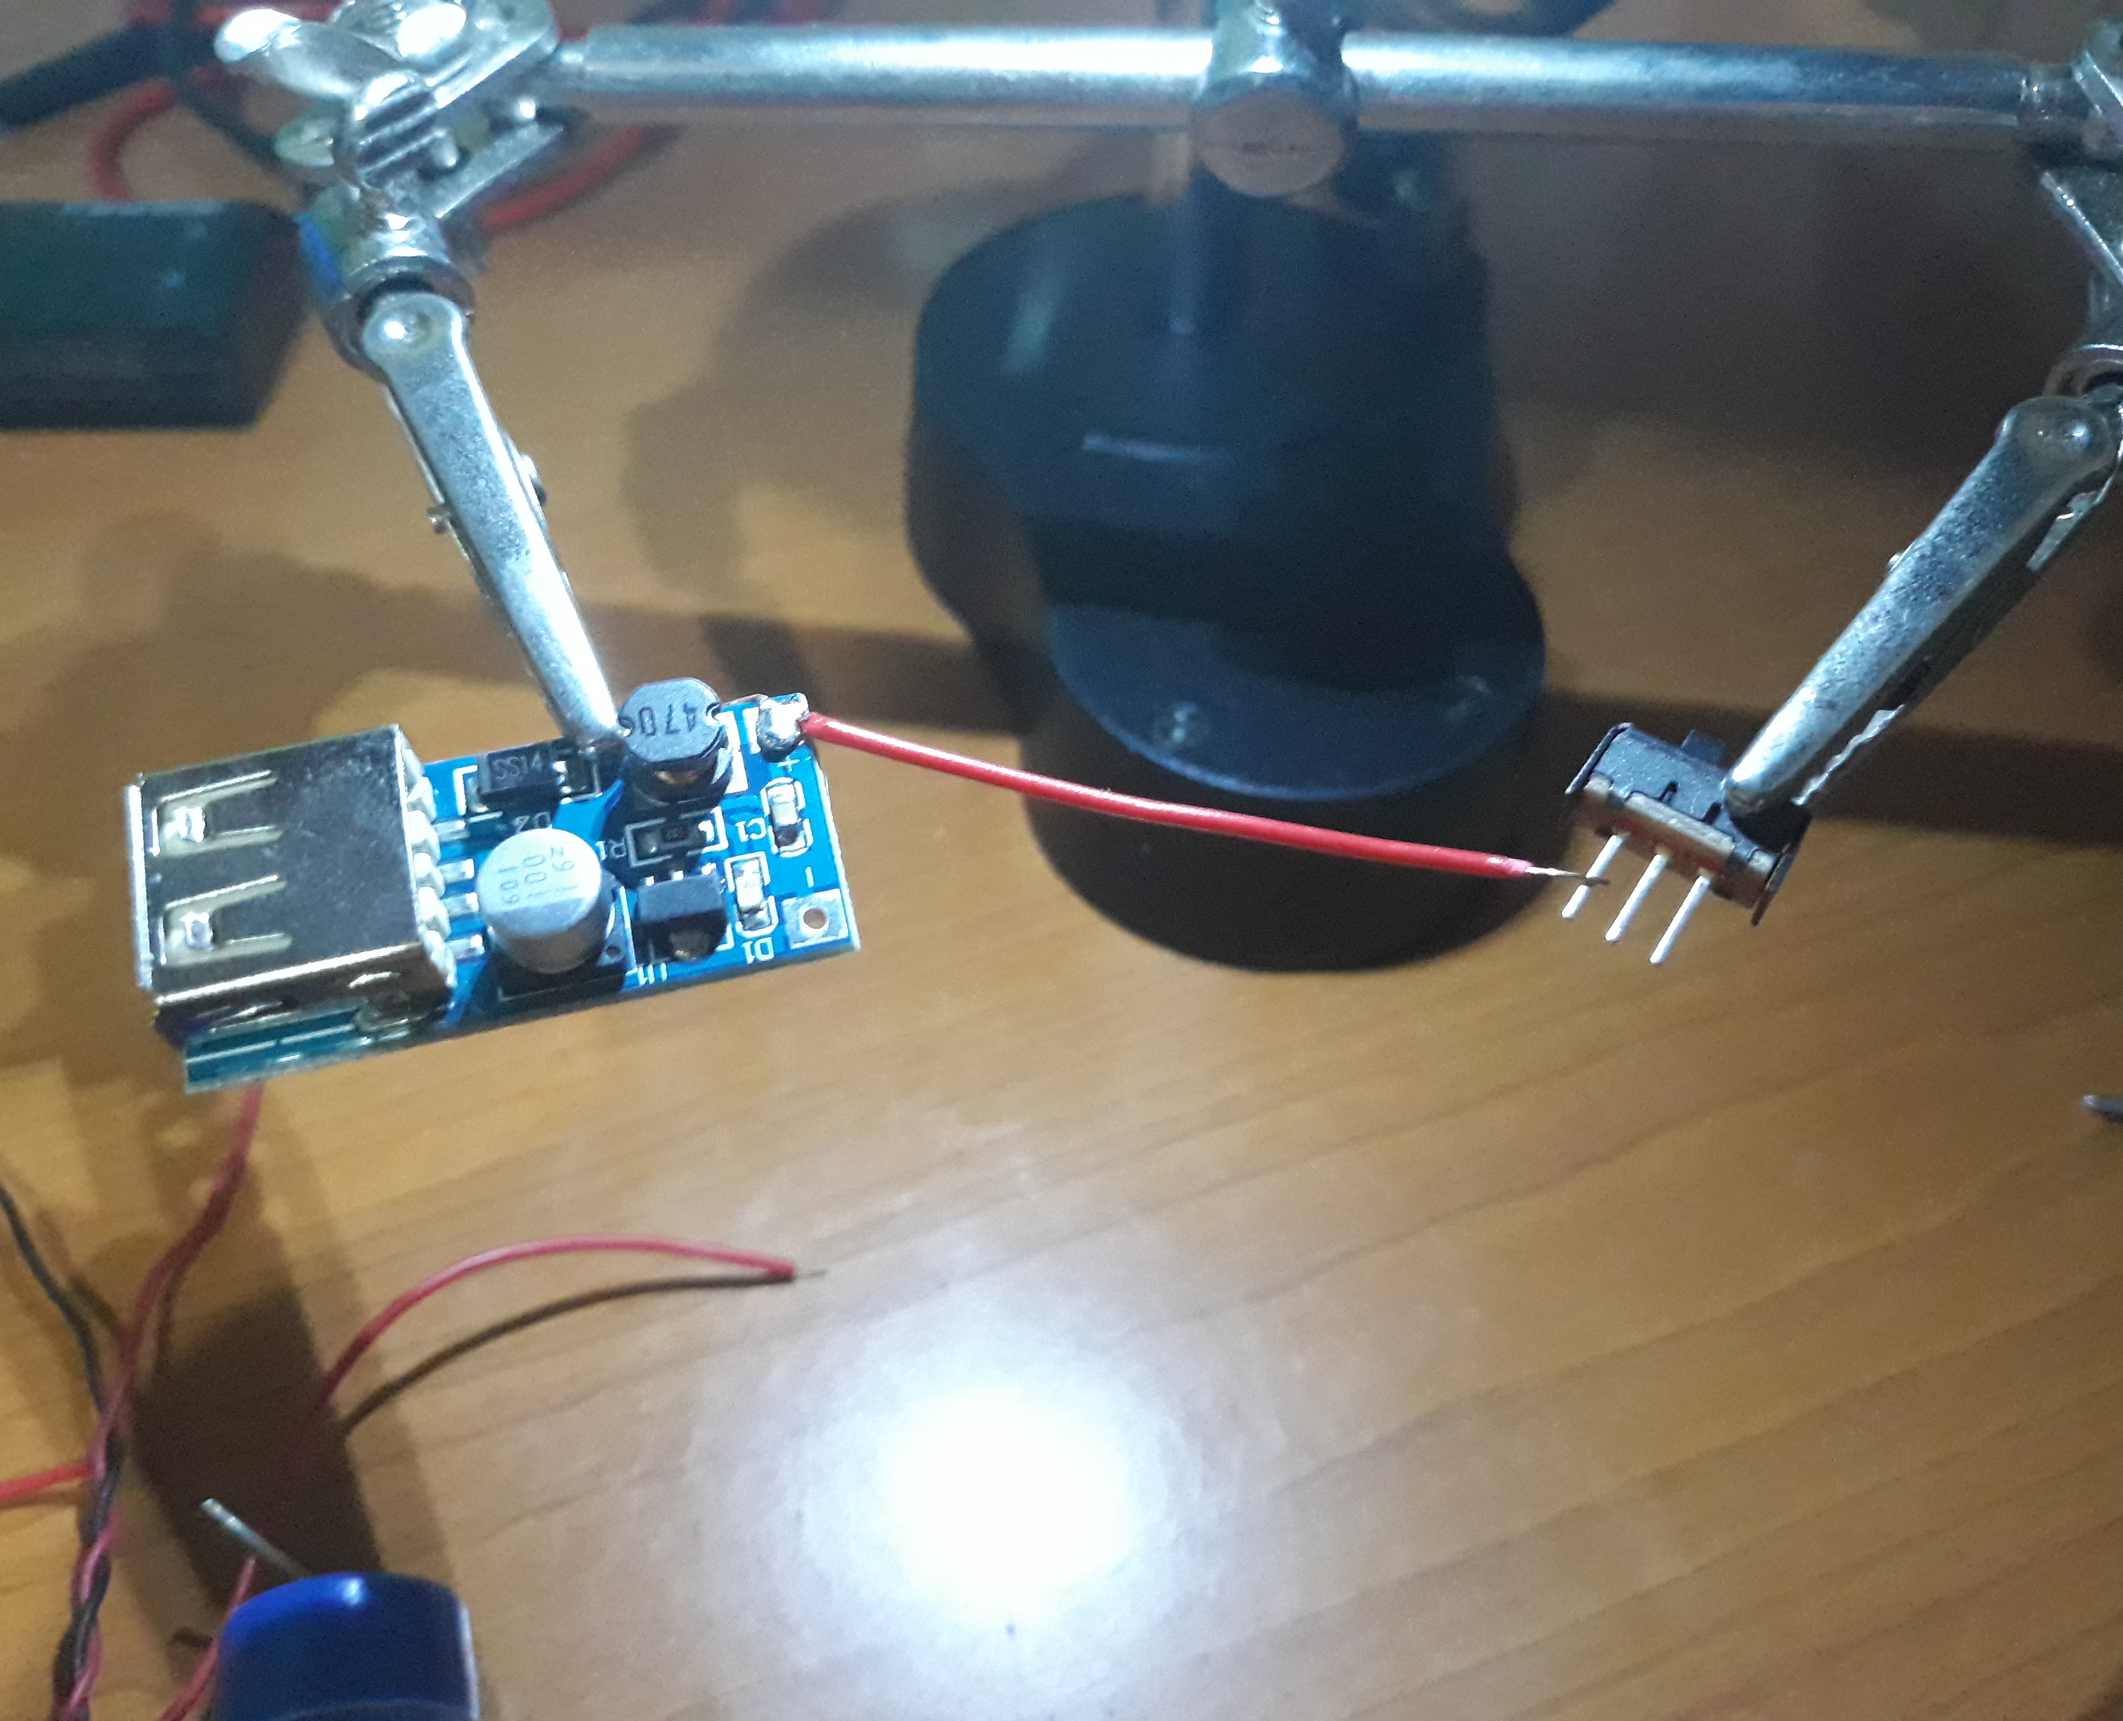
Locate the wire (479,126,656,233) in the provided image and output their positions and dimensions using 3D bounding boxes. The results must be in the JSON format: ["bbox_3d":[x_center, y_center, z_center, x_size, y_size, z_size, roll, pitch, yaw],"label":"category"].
[{"bbox_3d":[-0.075,-0.104,0.274,0.006,0.004,0.038,26,54,23],"label":"wire"}]

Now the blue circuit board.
[{"bbox_3d":[-0.029,0.000,0.094,0.035,0.008,0.016,-12,63,-10],"label":"blue circuit board"}]

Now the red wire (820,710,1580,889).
[{"bbox_3d":[0.007,-0.003,0.100,0.045,0.003,0.002,11,49,2],"label":"red wire"}]

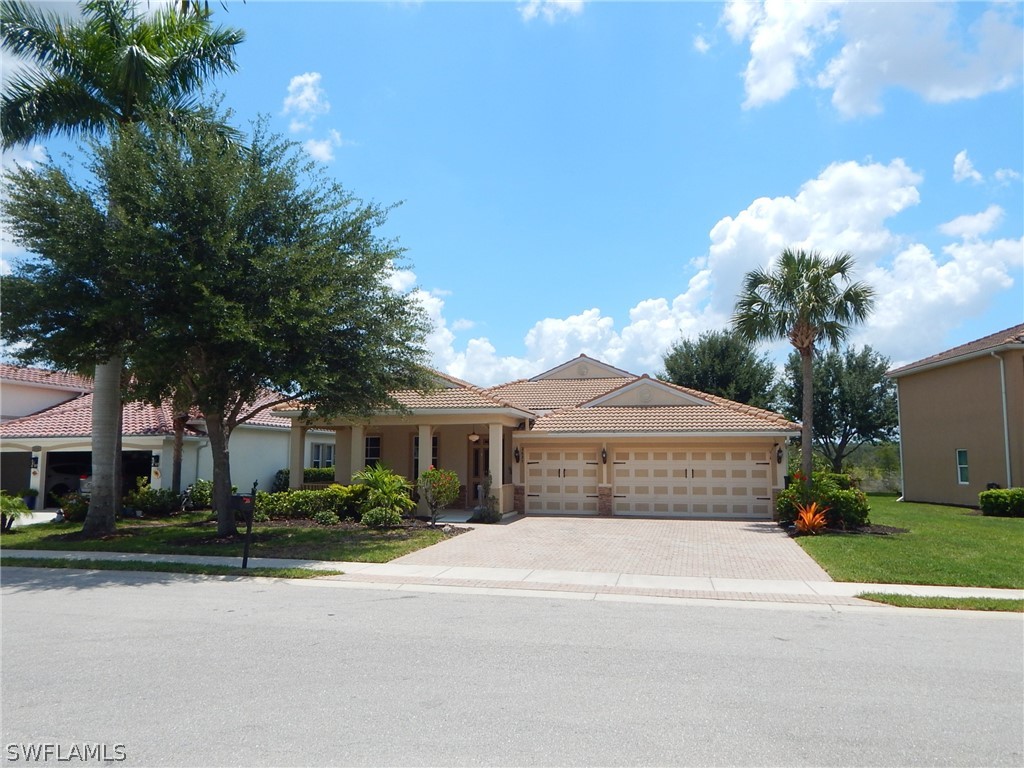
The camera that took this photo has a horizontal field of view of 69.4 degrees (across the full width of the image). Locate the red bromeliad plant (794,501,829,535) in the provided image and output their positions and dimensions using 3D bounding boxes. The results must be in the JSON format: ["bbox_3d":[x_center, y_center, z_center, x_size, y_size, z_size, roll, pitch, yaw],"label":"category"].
[{"bbox_3d":[7.488,3.342,18.551,0.900,0.830,0.880,0,-6,0],"label":"red bromeliad plant"}]

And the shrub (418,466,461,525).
[{"bbox_3d":[-2.006,3.081,20.188,1.200,1.650,1.150,0,-6,0],"label":"shrub"}]

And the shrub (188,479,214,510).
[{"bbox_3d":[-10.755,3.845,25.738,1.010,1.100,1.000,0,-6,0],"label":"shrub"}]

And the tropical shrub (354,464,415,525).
[{"bbox_3d":[-3.567,3.102,20.688,1.680,1.690,1.600,0,-6,0],"label":"tropical shrub"}]

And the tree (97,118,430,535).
[{"bbox_3d":[-6.891,-1.590,18.974,9.650,10.810,8.600,0,-6,0],"label":"tree"}]

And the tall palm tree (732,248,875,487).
[{"bbox_3d":[8.060,0.029,20.411,3.890,7.730,3.800,0,-6,0],"label":"tall palm tree"}]

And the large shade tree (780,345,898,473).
[{"bbox_3d":[17.523,1.813,39.529,6.510,7.940,6.400,0,-6,0],"label":"large shade tree"}]

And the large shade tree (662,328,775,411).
[{"bbox_3d":[11.839,1.415,42.086,6.810,9.270,6.600,0,-6,0],"label":"large shade tree"}]

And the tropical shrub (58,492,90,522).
[{"bbox_3d":[-13.067,3.659,22.137,1.020,0.930,0.950,0,-6,0],"label":"tropical shrub"}]

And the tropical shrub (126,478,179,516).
[{"bbox_3d":[-11.821,3.671,24.248,1.770,1.270,1.400,0,-6,0],"label":"tropical shrub"}]

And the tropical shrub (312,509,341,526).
[{"bbox_3d":[-5.198,3.734,20.722,0.780,0.480,0.750,0,-6,0],"label":"tropical shrub"}]

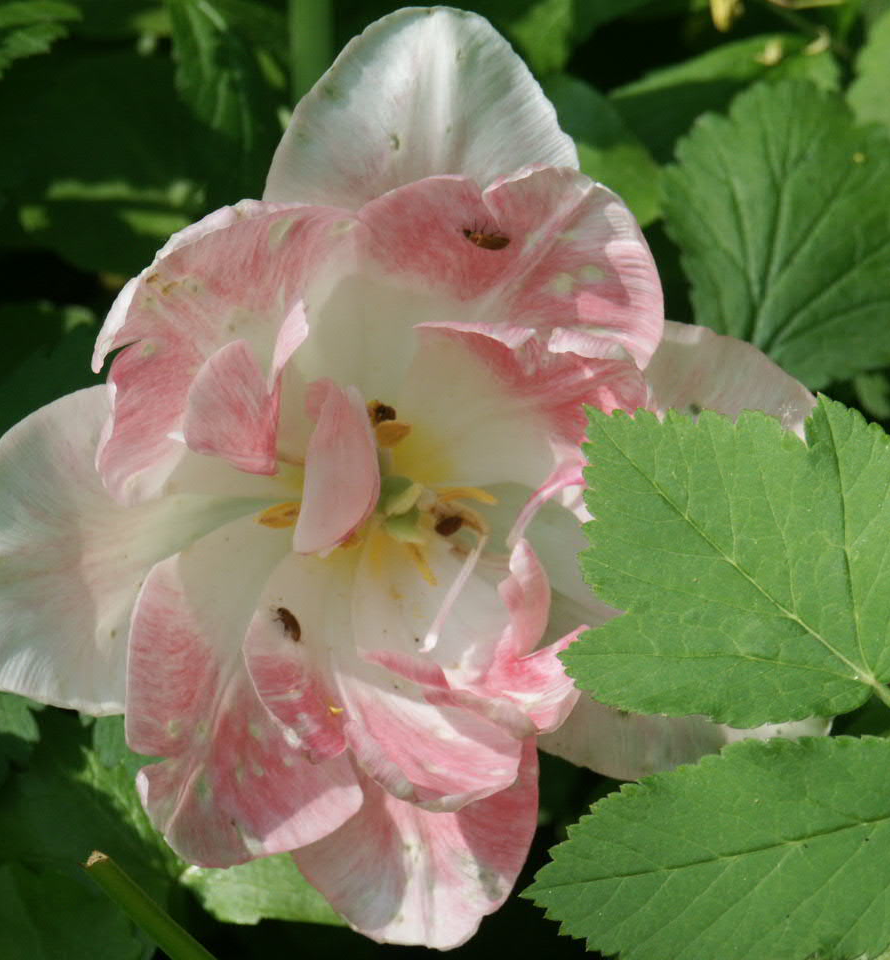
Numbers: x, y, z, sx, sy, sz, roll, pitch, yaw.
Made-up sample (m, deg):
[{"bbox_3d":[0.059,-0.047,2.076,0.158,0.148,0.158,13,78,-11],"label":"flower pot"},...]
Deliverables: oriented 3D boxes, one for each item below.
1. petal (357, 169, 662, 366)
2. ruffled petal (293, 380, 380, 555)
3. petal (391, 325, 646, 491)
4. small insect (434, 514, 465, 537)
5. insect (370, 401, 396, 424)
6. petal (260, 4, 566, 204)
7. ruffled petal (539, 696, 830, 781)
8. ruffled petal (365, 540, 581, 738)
[{"bbox_3d":[0.007,-0.024,0.848,0.032,0.019,0.014,10,24,2],"label":"petal"},{"bbox_3d":[-0.012,-0.001,0.838,0.008,0.018,0.008,11,18,15],"label":"ruffled petal"},{"bbox_3d":[0.009,-0.008,0.848,0.033,0.026,0.014,-25,0,34],"label":"petal"},{"bbox_3d":[0.000,0.005,0.857,0.004,0.002,0.002,-31,66,0],"label":"small insect"},{"bbox_3d":[-0.007,-0.008,0.855,0.004,0.002,0.002,23,42,27],"label":"insect"},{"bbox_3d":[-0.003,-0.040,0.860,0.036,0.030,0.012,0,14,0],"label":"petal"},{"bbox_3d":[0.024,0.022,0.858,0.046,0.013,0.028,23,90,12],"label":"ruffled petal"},{"bbox_3d":[0.003,0.018,0.848,0.024,0.014,0.030,-45,59,0],"label":"ruffled petal"}]

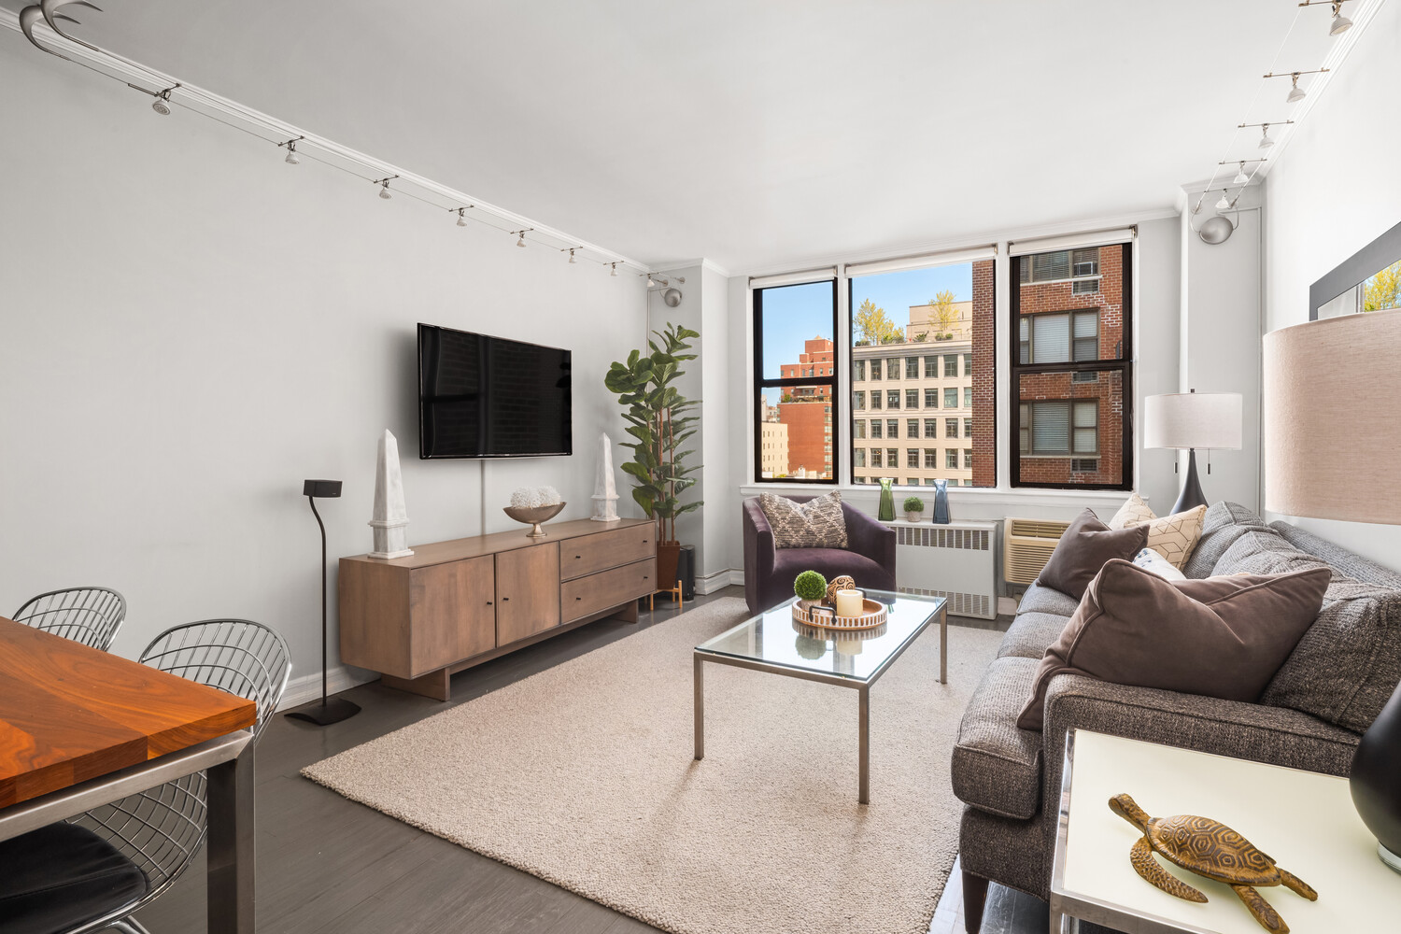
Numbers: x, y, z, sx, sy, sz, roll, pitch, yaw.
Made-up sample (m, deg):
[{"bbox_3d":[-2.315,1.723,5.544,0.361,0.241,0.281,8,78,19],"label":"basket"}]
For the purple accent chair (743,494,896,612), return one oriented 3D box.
[{"bbox_3d":[0.746,0.593,4.391,0.859,0.730,0.758,0,2,-3],"label":"purple accent chair"}]

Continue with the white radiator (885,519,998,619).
[{"bbox_3d":[1.510,0.649,4.406,0.842,0.600,0.236,0,2,29],"label":"white radiator"}]

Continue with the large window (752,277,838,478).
[{"bbox_3d":[0.711,-0.633,4.981,0.680,1.520,0.100,0,2,29],"label":"large window"}]

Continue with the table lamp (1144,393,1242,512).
[{"bbox_3d":[2.450,0.009,3.298,0.390,0.790,0.390,0,2,29],"label":"table lamp"}]

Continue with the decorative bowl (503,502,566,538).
[{"bbox_3d":[-0.905,0.288,3.652,0.223,0.173,0.457,1,2,29],"label":"decorative bowl"}]

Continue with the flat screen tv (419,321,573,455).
[{"bbox_3d":[-1.113,-0.388,3.748,0.050,0.664,1.118,0,2,29],"label":"flat screen tv"}]

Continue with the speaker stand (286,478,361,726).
[{"bbox_3d":[-1.549,0.538,2.731,0.223,0.970,0.217,1,2,29],"label":"speaker stand"}]

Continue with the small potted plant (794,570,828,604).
[{"bbox_3d":[0.464,0.521,2.761,0.132,0.164,0.132,0,2,0],"label":"small potted plant"}]

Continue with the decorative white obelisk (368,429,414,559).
[{"bbox_3d":[-1.409,0.112,3.012,0.158,0.573,0.158,1,2,29],"label":"decorative white obelisk"}]

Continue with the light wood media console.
[{"bbox_3d":[-0.946,0.691,3.630,0.478,0.614,1.836,0,2,29],"label":"light wood media console"}]

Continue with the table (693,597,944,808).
[{"bbox_3d":[0.556,0.815,2.685,0.619,0.393,1.210,1,2,31],"label":"table"}]

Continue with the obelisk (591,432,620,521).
[{"bbox_3d":[-0.640,0.062,4.455,0.140,0.587,0.140,0,2,29],"label":"obelisk"}]

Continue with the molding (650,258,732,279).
[{"bbox_3d":[-0.096,-1.472,5.090,0.511,0.057,0.473,0,2,29],"label":"molding"}]

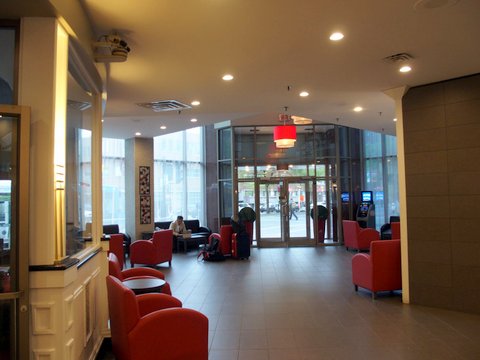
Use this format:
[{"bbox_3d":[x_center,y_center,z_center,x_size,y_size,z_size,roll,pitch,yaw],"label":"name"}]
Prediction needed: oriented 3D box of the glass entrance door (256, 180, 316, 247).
[{"bbox_3d":[1.472,1.092,12.662,1.900,2.200,0.100,-1,-3,2],"label":"glass entrance door"}]

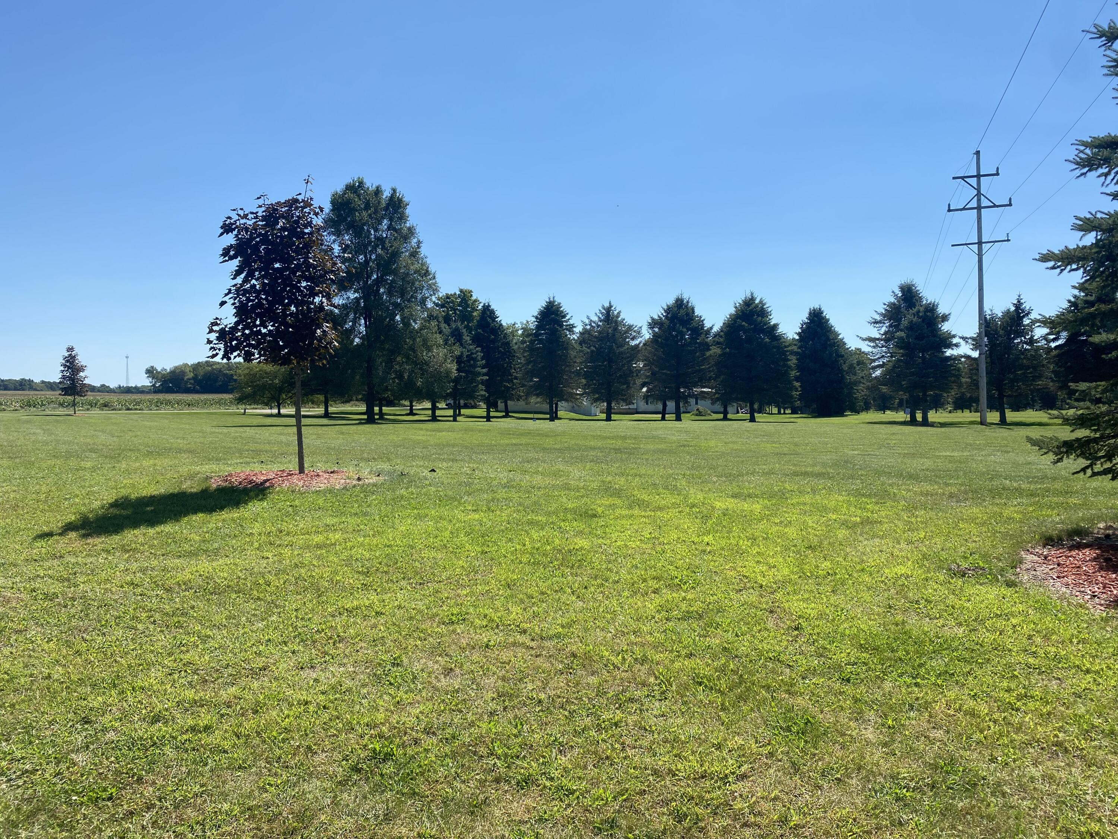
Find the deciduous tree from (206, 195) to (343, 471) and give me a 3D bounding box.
[{"bbox_3d":[-5.341,-1.684,15.712,2.477,5.393,2.477,-1,2,-19],"label":"deciduous tree"}]

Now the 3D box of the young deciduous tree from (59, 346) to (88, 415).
[{"bbox_3d":[-38.204,-3.081,65.911,2.299,5.411,2.299,-1,2,-30],"label":"young deciduous tree"}]

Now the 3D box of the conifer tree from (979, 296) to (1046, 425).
[{"bbox_3d":[27.750,-3.690,52.000,4.810,7.920,4.810,0,2,0],"label":"conifer tree"}]

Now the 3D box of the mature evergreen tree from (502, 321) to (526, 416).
[{"bbox_3d":[-4.023,-3.907,64.880,2.930,7.345,2.930,0,2,-4],"label":"mature evergreen tree"}]

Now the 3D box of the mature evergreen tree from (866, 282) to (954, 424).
[{"bbox_3d":[19.911,-3.758,47.370,5.013,7.965,5.013,1,2,23],"label":"mature evergreen tree"}]

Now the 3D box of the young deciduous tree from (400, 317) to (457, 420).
[{"bbox_3d":[-8.550,-3.300,55.000,3.780,6.840,3.780,0,2,0],"label":"young deciduous tree"}]

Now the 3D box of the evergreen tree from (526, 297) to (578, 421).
[{"bbox_3d":[-0.420,-3.850,54.000,3.480,7.980,3.480,0,2,0],"label":"evergreen tree"}]

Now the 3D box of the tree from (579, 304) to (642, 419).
[{"bbox_3d":[3.220,-3.640,53.000,3.970,7.550,3.970,0,2,0],"label":"tree"}]

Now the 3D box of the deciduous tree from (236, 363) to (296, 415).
[{"bbox_3d":[-24.170,-2.490,70.000,5.900,4.260,5.900,0,2,0],"label":"deciduous tree"}]

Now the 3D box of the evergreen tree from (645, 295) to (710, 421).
[{"bbox_3d":[7.525,-3.840,52.870,4.127,7.959,4.127,0,2,8],"label":"evergreen tree"}]

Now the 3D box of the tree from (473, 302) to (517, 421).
[{"bbox_3d":[-4.128,-3.690,53.875,2.877,7.664,2.877,0,2,-4],"label":"tree"}]

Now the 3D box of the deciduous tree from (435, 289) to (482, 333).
[{"bbox_3d":[-8.150,-5.510,69.000,5.170,10.440,5.170,0,2,0],"label":"deciduous tree"}]

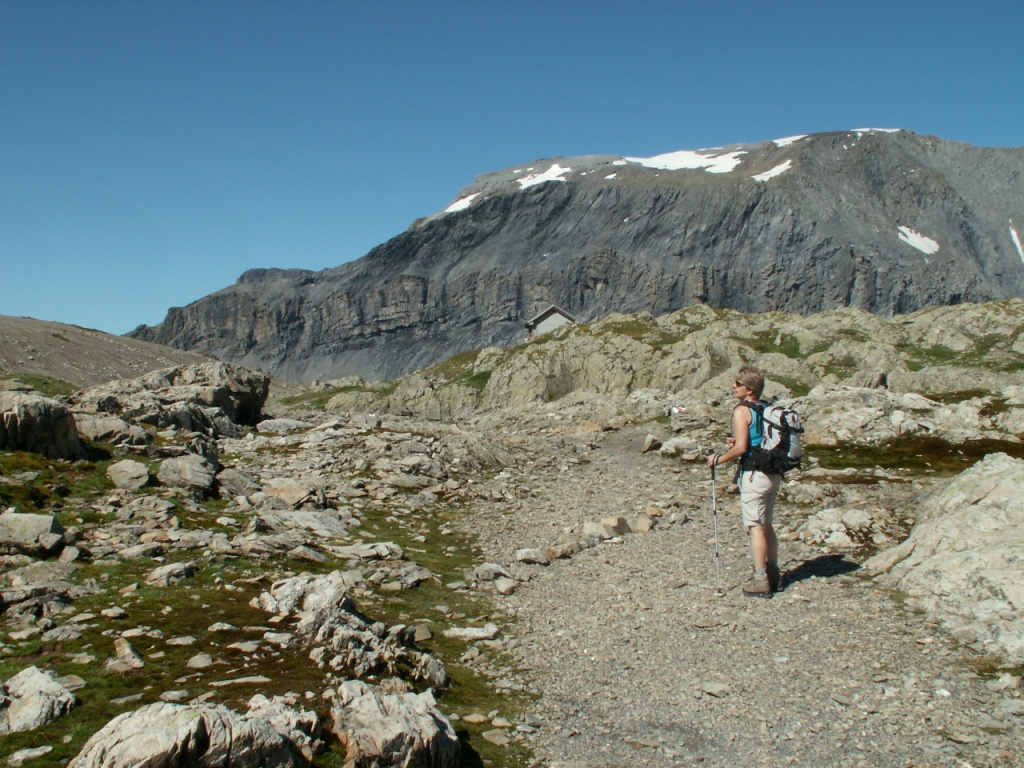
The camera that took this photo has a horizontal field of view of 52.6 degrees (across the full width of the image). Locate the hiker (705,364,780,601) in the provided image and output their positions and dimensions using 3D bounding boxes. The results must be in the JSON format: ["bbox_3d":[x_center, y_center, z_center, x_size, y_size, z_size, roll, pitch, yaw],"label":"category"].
[{"bbox_3d":[1.707,0.701,7.600,0.480,1.690,0.520,0,0,-45],"label":"hiker"}]

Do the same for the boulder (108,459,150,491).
[{"bbox_3d":[-4.920,1.162,13.300,0.560,0.410,0.460,0,0,-19],"label":"boulder"}]

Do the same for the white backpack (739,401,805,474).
[{"bbox_3d":[1.874,0.385,7.450,0.360,0.540,0.330,0,0,-45],"label":"white backpack"}]

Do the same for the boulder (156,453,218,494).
[{"bbox_3d":[-4.181,1.143,13.300,0.760,0.480,0.580,0,0,-19],"label":"boulder"}]

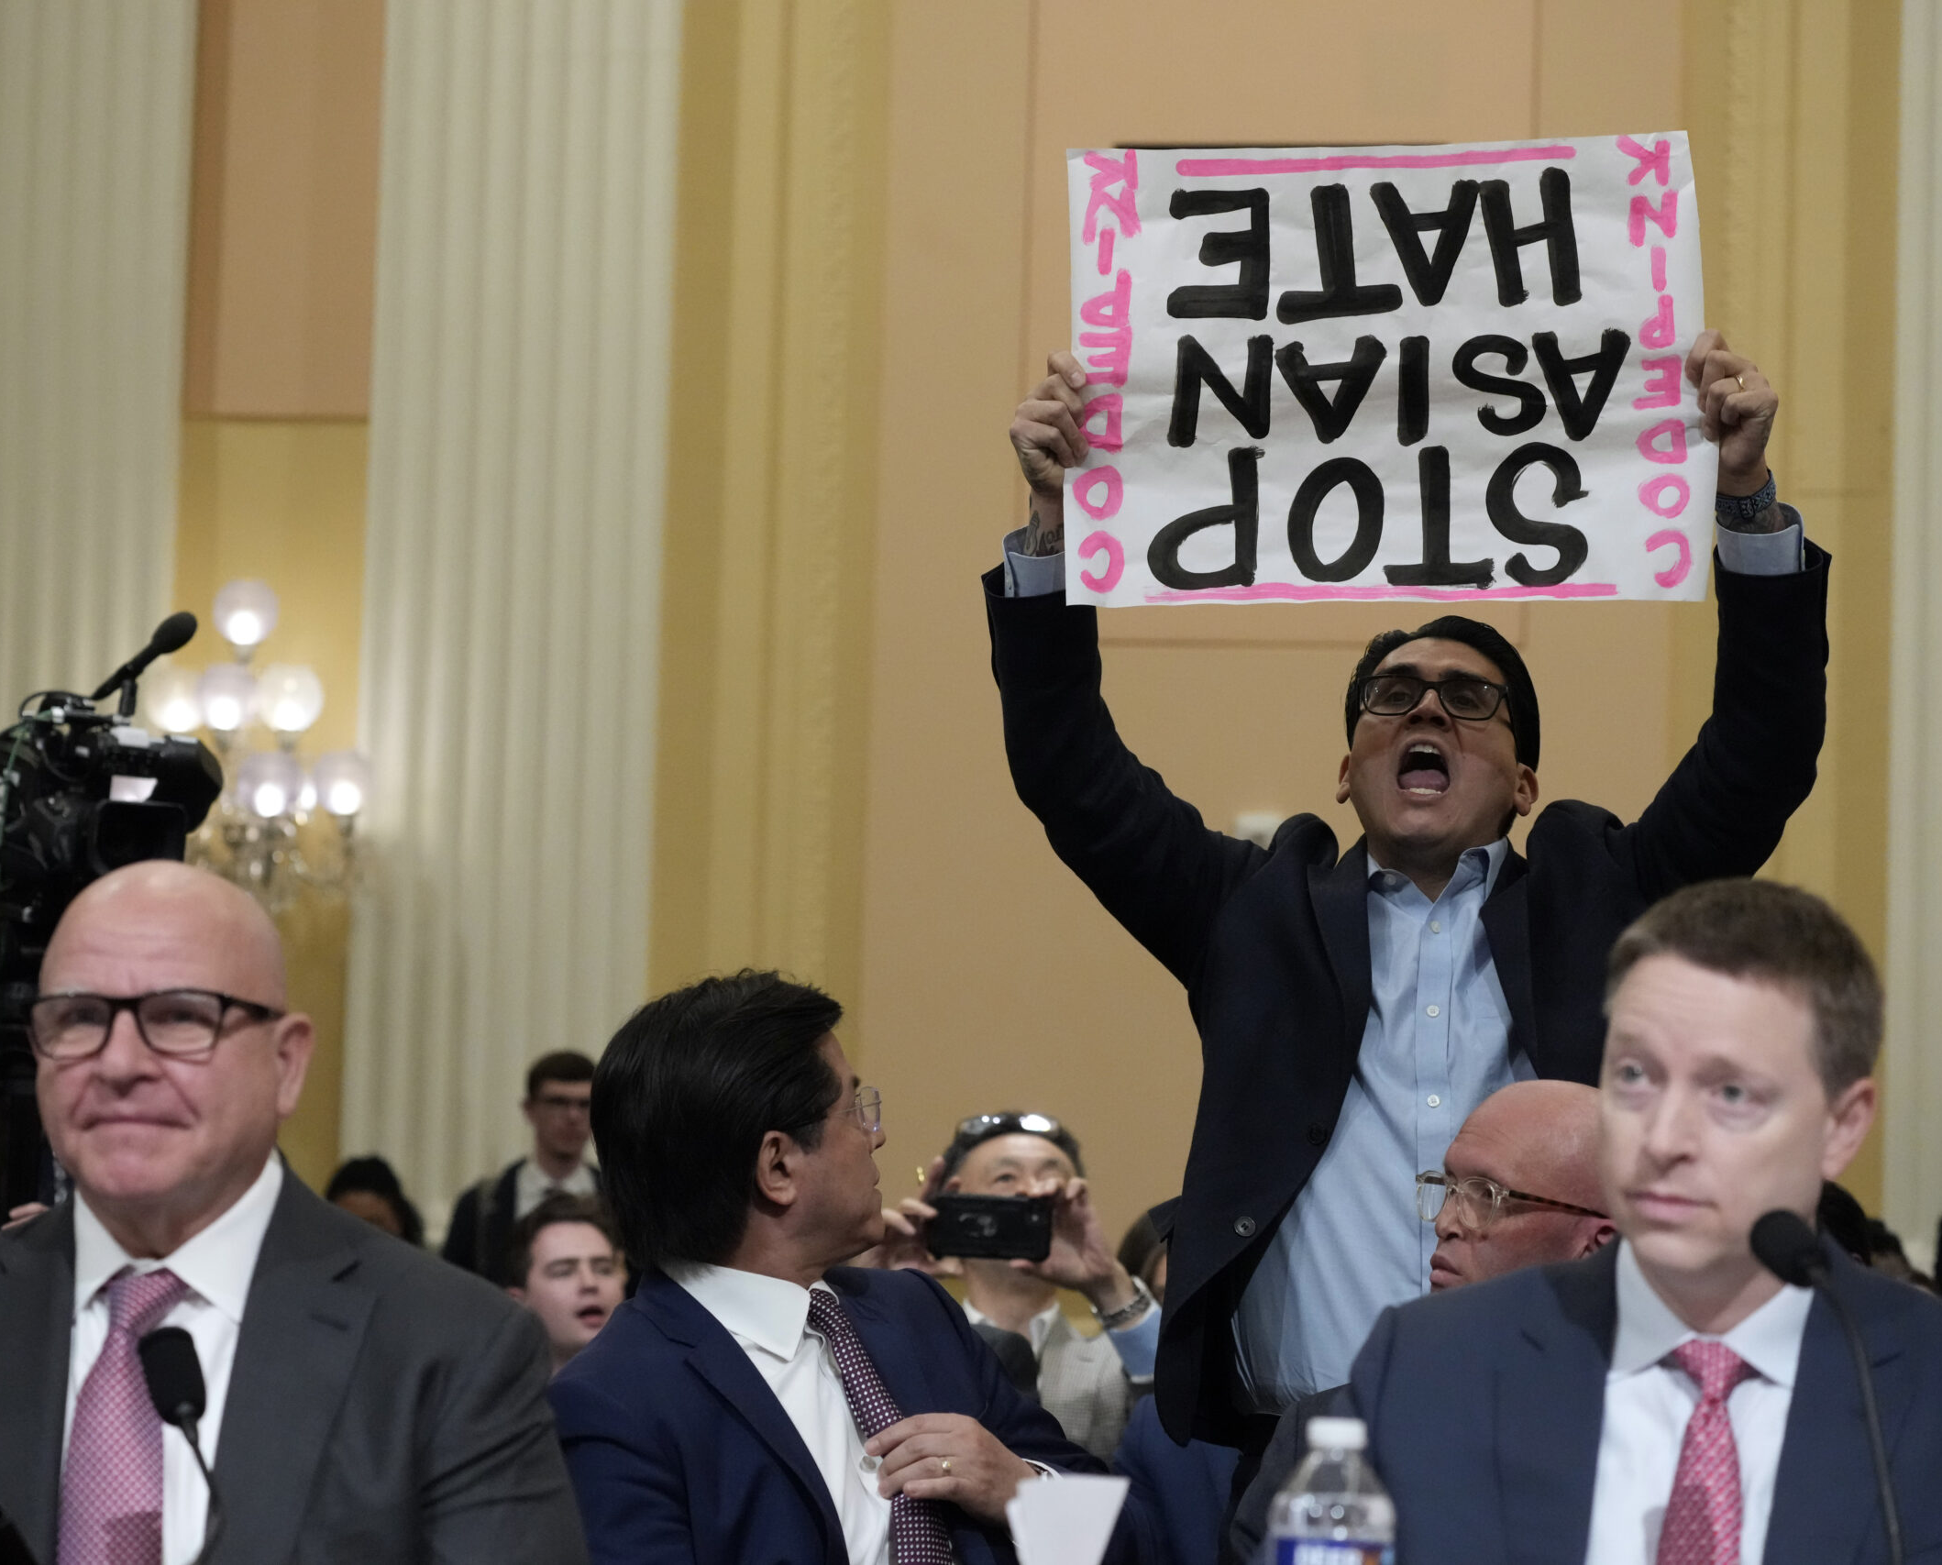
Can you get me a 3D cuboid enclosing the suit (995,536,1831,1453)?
[{"bbox_3d":[0.424,0.209,6.320,0.790,0.840,0.400,1,-5,7],"label":"suit"}]

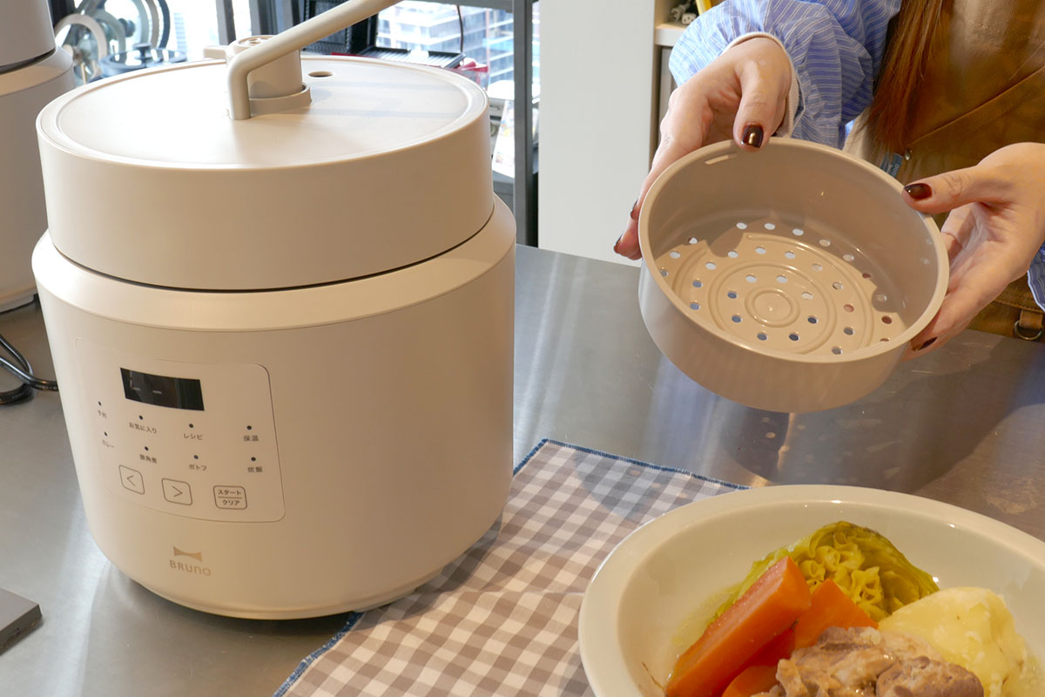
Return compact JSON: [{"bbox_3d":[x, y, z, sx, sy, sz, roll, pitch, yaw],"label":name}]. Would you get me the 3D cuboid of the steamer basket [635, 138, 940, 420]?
[{"bbox_3d":[0.140,-0.040,0.654,0.160,0.053,0.160,5,51,0],"label":"steamer basket"}]

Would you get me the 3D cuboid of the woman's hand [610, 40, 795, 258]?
[{"bbox_3d":[0.101,-0.111,0.680,0.070,0.080,0.155,30,54,3],"label":"woman's hand"}]

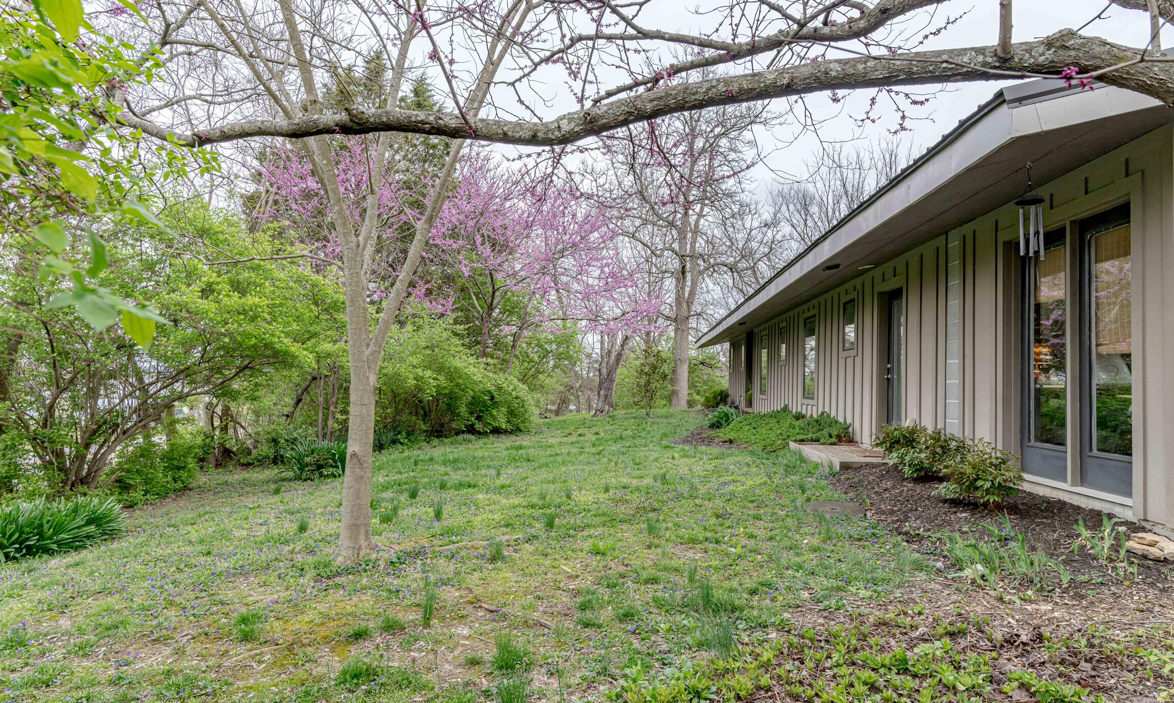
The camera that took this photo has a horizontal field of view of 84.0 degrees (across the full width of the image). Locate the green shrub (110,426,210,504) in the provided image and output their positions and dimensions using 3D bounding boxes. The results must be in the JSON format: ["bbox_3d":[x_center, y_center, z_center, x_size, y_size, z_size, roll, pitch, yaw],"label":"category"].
[{"bbox_3d":[-4.950,1.290,7.600,1.100,0.900,1.000,2,-3,0],"label":"green shrub"}]

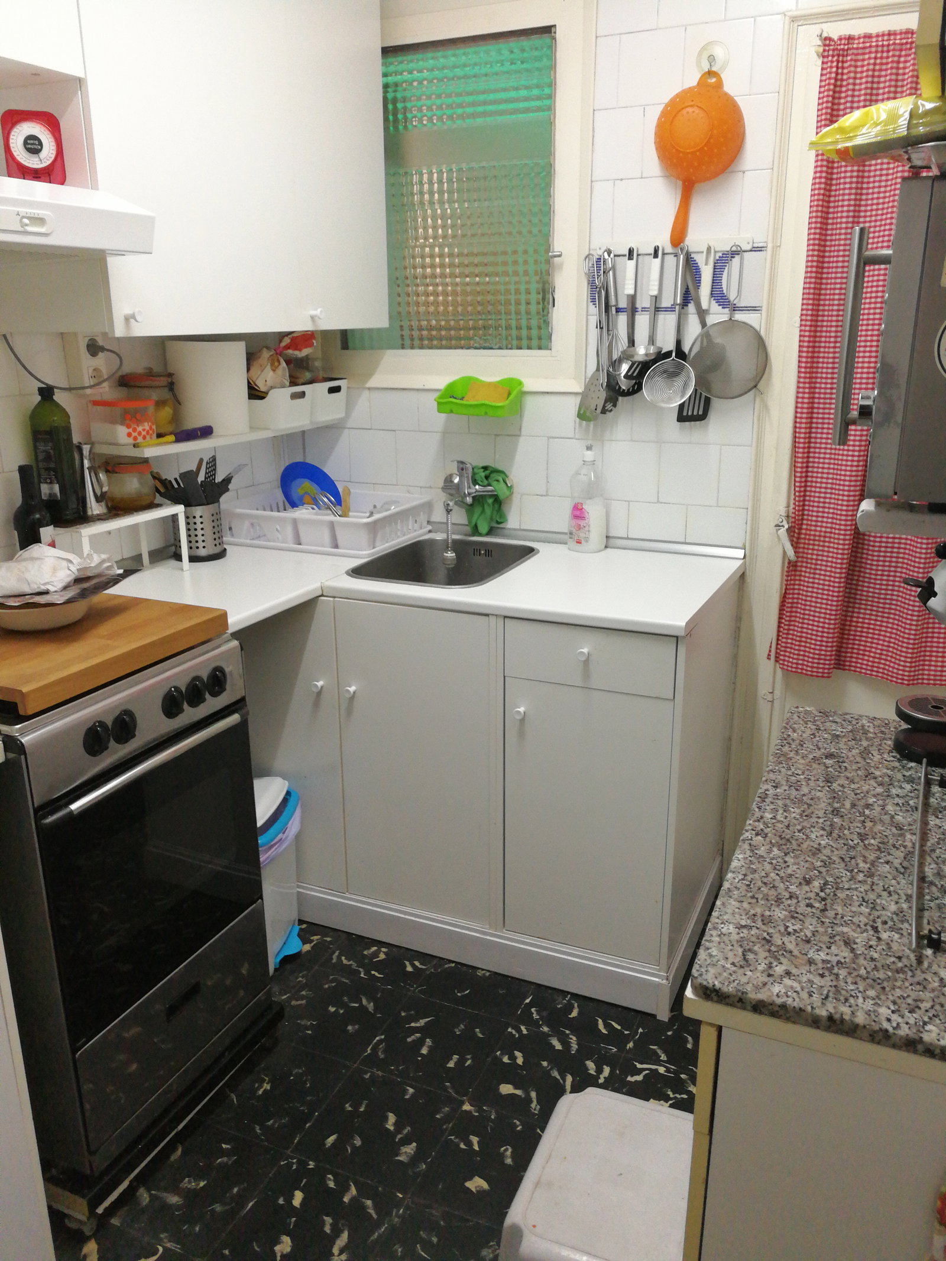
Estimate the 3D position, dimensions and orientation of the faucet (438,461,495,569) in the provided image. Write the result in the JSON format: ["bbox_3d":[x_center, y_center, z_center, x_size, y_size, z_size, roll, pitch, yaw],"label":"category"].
[{"bbox_3d":[-0.042,-0.316,2.596,0.188,0.262,0.208,7,19,23],"label":"faucet"}]

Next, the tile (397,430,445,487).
[{"bbox_3d":[-0.143,-0.473,2.725,0.150,0.150,0.010,7,20,24],"label":"tile"}]

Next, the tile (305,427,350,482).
[{"bbox_3d":[-0.415,-0.505,2.833,0.148,0.151,0.010,7,19,23],"label":"tile"}]

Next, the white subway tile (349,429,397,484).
[{"bbox_3d":[-0.280,-0.491,2.786,0.150,0.150,0.010,7,20,24],"label":"white subway tile"}]

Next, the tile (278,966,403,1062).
[{"bbox_3d":[-0.310,0.866,2.216,0.251,0.010,0.251,7,19,23],"label":"tile"}]

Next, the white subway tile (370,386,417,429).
[{"bbox_3d":[-0.213,-0.611,2.726,0.149,0.112,0.010,7,18,23],"label":"white subway tile"}]

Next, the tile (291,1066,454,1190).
[{"bbox_3d":[-0.178,0.970,1.918,0.252,0.010,0.252,7,20,23],"label":"tile"}]

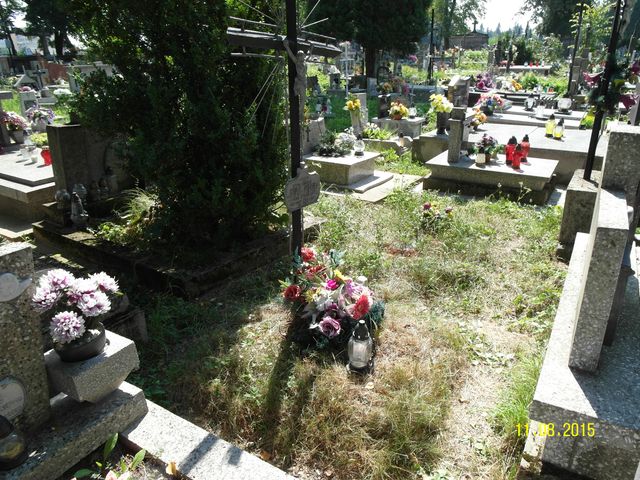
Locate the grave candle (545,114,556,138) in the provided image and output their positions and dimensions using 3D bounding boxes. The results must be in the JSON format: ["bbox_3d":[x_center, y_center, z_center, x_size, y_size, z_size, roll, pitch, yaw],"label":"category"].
[{"bbox_3d":[3.243,-1.597,6.244,0.135,0.294,0.135,11,25,25],"label":"grave candle"}]

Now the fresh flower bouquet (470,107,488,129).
[{"bbox_3d":[2.516,-1.933,7.000,0.280,0.330,0.280,0,22,0],"label":"fresh flower bouquet"}]

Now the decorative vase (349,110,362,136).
[{"bbox_3d":[0.633,-2.048,7.800,0.210,0.460,0.210,0,22,0],"label":"decorative vase"}]

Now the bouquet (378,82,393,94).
[{"bbox_3d":[1.329,-3.073,9.000,0.270,0.260,0.250,3,21,8],"label":"bouquet"}]

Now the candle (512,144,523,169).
[{"bbox_3d":[2.292,-0.969,5.150,0.115,0.270,0.115,0,22,0],"label":"candle"}]

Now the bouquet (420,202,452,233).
[{"bbox_3d":[1.132,-0.221,4.350,0.340,0.300,0.320,0,22,0],"label":"bouquet"}]

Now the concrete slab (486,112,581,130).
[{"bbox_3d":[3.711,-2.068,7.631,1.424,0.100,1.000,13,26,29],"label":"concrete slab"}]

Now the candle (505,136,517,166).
[{"bbox_3d":[2.182,-1.004,5.033,0.115,0.310,0.115,9,23,22],"label":"candle"}]

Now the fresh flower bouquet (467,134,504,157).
[{"bbox_3d":[1.958,-1.106,5.250,0.390,0.260,0.340,7,22,19],"label":"fresh flower bouquet"}]

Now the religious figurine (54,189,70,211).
[{"bbox_3d":[-2.234,-0.351,3.850,0.130,0.205,0.140,13,25,29],"label":"religious figurine"}]

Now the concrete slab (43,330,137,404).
[{"bbox_3d":[-0.930,0.490,1.806,0.234,0.114,0.260,12,25,29],"label":"concrete slab"}]

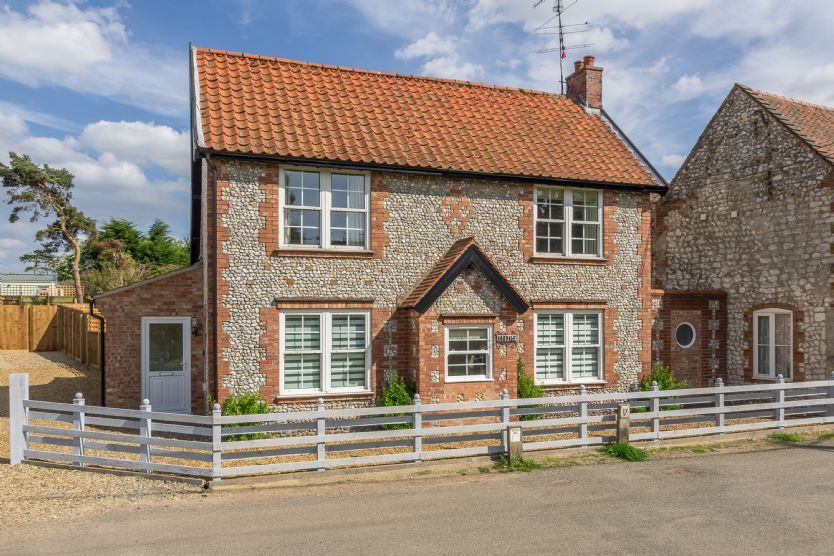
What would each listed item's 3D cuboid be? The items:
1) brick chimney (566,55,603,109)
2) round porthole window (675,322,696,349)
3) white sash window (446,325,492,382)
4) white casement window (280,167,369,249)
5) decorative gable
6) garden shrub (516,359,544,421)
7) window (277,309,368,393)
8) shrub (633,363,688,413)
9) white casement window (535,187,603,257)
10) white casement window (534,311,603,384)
[{"bbox_3d":[4.266,-4.920,16.482,0.508,1.485,0.920,1,-3,-20],"label":"brick chimney"},{"bbox_3d":[6.118,1.308,14.761,0.611,0.604,0.100,1,-3,-20],"label":"round porthole window"},{"bbox_3d":[0.934,1.382,11.914,0.906,1.048,0.120,1,-3,-20],"label":"white sash window"},{"bbox_3d":[-1.636,-1.242,11.686,1.665,1.469,0.120,1,-3,-20],"label":"white casement window"},{"bbox_3d":[0.928,-0.029,12.138,2.233,1.394,0.680,1,-3,-20],"label":"decorative gable"},{"bbox_3d":[2.177,2.231,12.531,0.600,1.326,0.550,1,-3,-20],"label":"garden shrub"},{"bbox_3d":[-1.613,1.328,11.589,1.657,1.494,0.120,1,-3,-20],"label":"window"},{"bbox_3d":[5.223,2.399,13.922,1.150,1.122,0.900,1,-3,-20],"label":"shrub"},{"bbox_3d":[3.151,-1.149,13.406,1.651,1.449,0.120,1,-3,-20],"label":"white casement window"},{"bbox_3d":[3.130,1.420,13.293,1.624,1.504,0.120,1,-3,-20],"label":"white casement window"}]

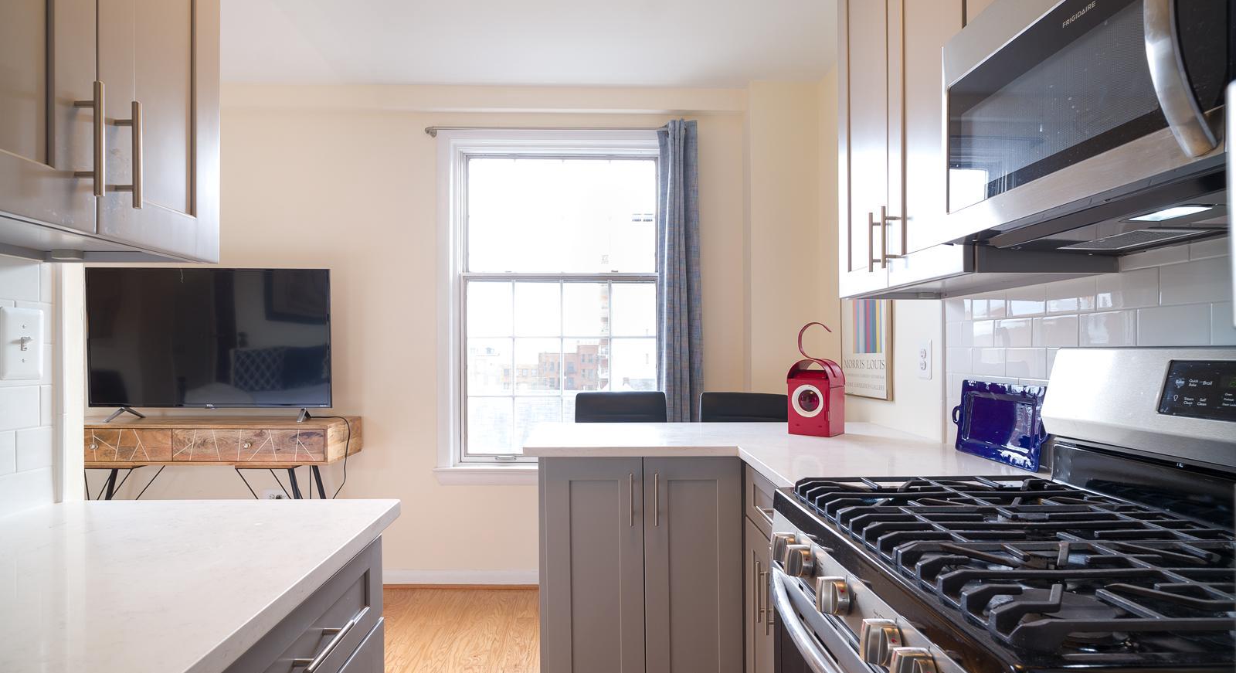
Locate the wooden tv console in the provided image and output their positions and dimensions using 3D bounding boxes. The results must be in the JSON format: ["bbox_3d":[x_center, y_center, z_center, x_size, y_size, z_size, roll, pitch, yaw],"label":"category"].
[{"bbox_3d":[-1.904,0.812,2.819,1.313,0.846,0.377,0,-1,-2],"label":"wooden tv console"}]

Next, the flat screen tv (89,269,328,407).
[{"bbox_3d":[-1.876,0.007,2.871,1.102,0.645,0.090,0,-1,-2],"label":"flat screen tv"}]

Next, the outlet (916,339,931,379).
[{"bbox_3d":[0.978,0.074,1.980,0.010,0.130,0.085,0,-1,-3],"label":"outlet"}]

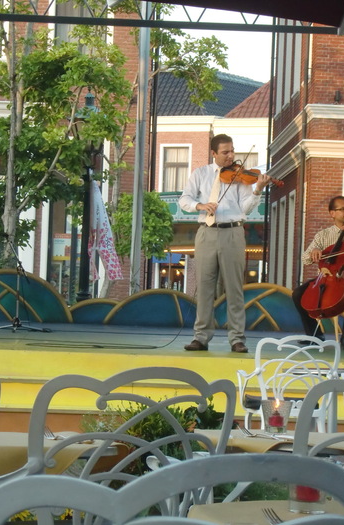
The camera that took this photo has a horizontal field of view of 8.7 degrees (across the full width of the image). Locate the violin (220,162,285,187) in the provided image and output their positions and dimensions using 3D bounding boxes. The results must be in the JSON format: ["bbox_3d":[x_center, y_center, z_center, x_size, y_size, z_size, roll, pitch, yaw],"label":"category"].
[{"bbox_3d":[0.638,-0.694,17.950,0.590,0.100,0.210,10,32,30],"label":"violin"}]

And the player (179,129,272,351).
[{"bbox_3d":[0.422,-0.157,18.200,0.660,1.750,0.500,2,0,7],"label":"player"}]

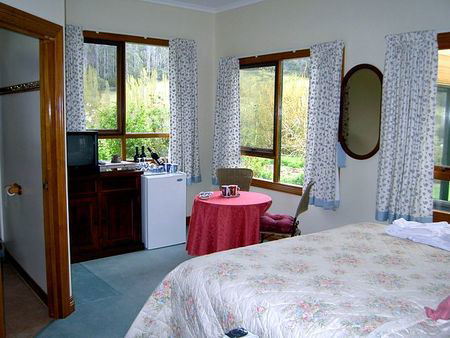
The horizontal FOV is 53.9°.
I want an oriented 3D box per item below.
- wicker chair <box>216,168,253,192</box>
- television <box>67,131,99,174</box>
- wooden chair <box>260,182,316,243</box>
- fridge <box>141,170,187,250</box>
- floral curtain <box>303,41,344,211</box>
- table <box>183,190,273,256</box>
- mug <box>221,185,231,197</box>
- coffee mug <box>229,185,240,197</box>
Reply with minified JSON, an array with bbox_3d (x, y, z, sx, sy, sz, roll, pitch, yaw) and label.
[{"bbox_3d":[0.096,0.471,5.133,0.480,0.860,0.560,1,7,3],"label":"wicker chair"},{"bbox_3d":[-1.645,-0.183,4.685,0.470,0.435,0.430,-5,8,-37],"label":"television"},{"bbox_3d":[0.591,0.557,4.446,0.560,0.860,0.480,1,7,6],"label":"wooden chair"},{"bbox_3d":[-0.817,0.458,5.294,0.490,0.830,0.520,-5,8,-37],"label":"fridge"},{"bbox_3d":[1.016,-0.439,4.561,0.120,1.670,0.460,-5,9,-37],"label":"floral curtain"},{"bbox_3d":[0.042,0.634,4.348,0.800,0.720,0.800,1,7,0],"label":"table"},{"bbox_3d":[0.003,0.216,4.385,0.100,0.100,0.090,1,7,0],"label":"mug"},{"bbox_3d":[0.094,0.216,4.390,0.115,0.100,0.085,1,7,1],"label":"coffee mug"}]

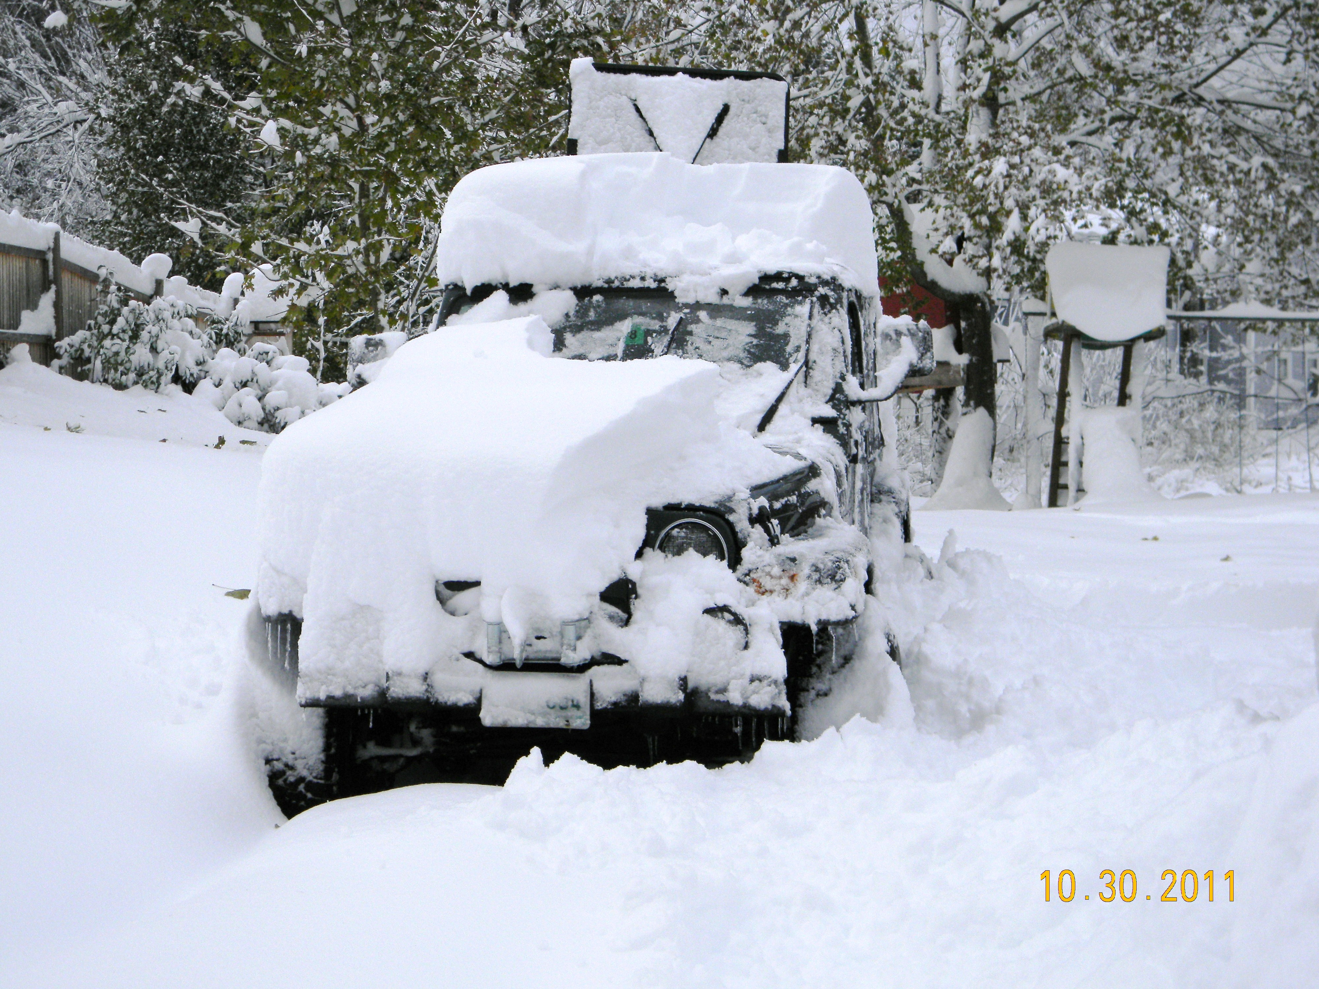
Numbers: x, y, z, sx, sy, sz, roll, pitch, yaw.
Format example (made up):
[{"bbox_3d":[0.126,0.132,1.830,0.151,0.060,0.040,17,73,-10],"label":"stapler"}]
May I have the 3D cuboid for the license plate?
[{"bbox_3d":[-0.336,0.562,5.820,0.305,0.153,0.020,1,4,12],"label":"license plate"}]

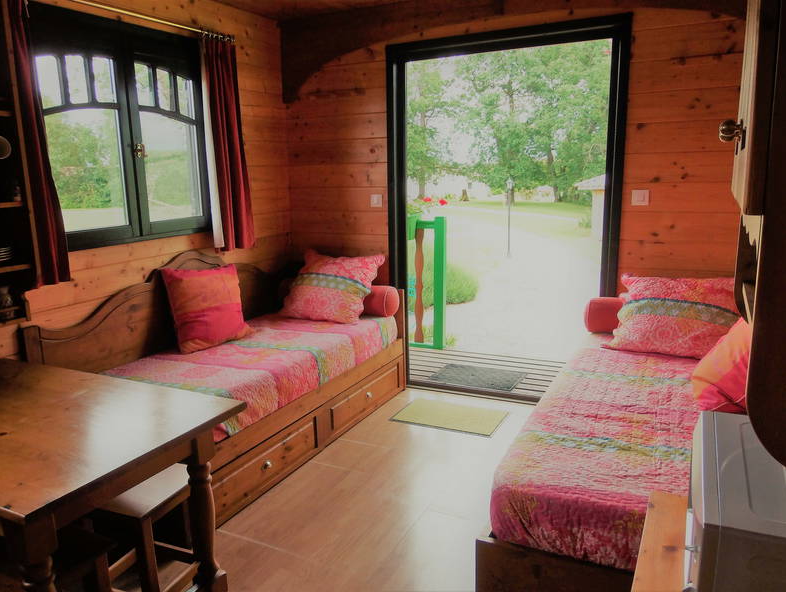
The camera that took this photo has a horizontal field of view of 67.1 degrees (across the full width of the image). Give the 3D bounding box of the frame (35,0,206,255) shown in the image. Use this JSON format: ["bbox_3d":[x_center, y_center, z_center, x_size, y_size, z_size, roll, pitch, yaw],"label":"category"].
[{"bbox_3d":[-1.332,-0.822,2.999,0.080,1.080,1.020,5,13,27],"label":"frame"}]

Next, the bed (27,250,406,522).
[{"bbox_3d":[-0.770,0.274,3.271,0.910,1.020,1.960,5,13,27],"label":"bed"}]

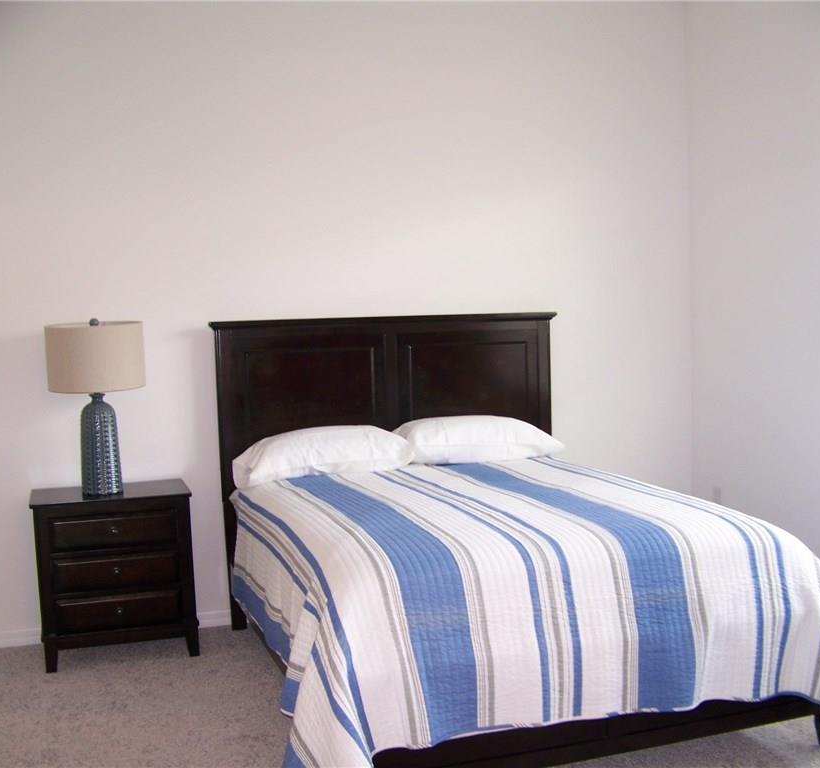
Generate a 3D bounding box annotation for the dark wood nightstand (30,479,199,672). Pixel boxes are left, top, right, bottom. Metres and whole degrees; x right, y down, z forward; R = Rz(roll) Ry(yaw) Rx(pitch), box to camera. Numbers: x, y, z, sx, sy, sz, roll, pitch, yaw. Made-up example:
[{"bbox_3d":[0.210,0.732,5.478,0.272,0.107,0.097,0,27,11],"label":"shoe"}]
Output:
[{"bbox_3d":[-1.239,0.790,4.365,0.621,0.676,0.426,-3,3,-17],"label":"dark wood nightstand"}]

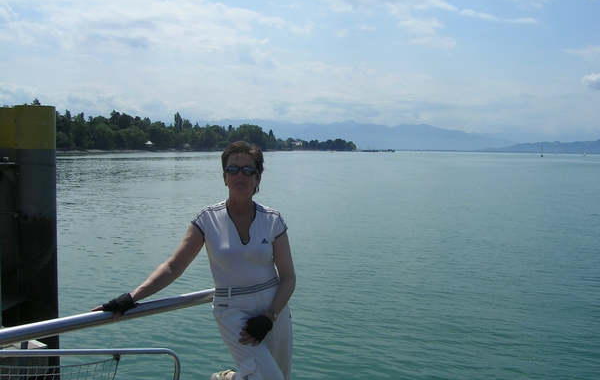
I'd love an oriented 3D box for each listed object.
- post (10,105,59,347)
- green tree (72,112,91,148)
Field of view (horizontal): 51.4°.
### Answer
[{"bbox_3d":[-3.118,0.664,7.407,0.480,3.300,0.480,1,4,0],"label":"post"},{"bbox_3d":[-87.540,-23.237,250.000,7.400,14.600,7.400,1,4,0],"label":"green tree"}]

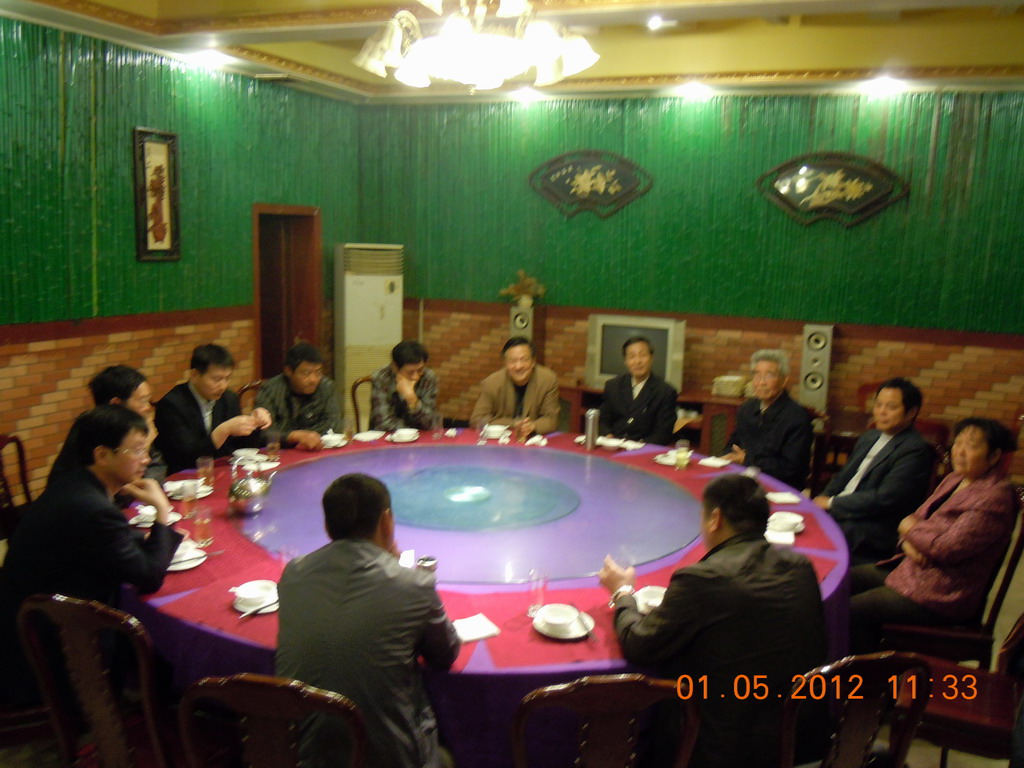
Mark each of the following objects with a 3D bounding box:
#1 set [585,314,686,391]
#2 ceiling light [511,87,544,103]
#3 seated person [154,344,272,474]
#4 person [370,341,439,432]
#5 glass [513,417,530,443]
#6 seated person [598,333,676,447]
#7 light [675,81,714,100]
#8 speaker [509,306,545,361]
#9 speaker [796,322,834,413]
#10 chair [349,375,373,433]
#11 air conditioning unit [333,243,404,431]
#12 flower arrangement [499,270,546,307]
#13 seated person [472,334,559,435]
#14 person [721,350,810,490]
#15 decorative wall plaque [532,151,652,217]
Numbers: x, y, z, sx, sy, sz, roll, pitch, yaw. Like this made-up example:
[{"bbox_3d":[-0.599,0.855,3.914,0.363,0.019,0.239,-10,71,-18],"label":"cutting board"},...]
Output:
[{"bbox_3d":[1.002,-0.262,6.875,0.736,0.542,0.500,5,10,19],"label":"set"},{"bbox_3d":[0.121,-2.266,6.923,0.220,0.080,0.220,5,10,19],"label":"ceiling light"},{"bbox_3d":[-1.445,0.435,4.452,0.780,1.250,0.500,8,11,33],"label":"seated person"},{"bbox_3d":[-0.634,0.360,5.171,0.480,1.210,0.720,-1,10,-18],"label":"person"},{"bbox_3d":[0.047,0.245,4.684,0.070,0.125,0.070,2,9,0],"label":"glass"},{"bbox_3d":[0.588,0.405,4.790,0.500,1.310,0.750,6,10,22],"label":"seated person"},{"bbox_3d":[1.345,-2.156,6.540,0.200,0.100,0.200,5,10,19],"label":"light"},{"bbox_3d":[0.130,-0.313,7.473,0.205,0.650,0.270,5,10,19],"label":"speaker"},{"bbox_3d":[2.244,0.182,6.632,0.194,1.248,0.280,5,10,19],"label":"speaker"},{"bbox_3d":[-0.704,0.430,5.339,0.460,1.000,0.500,-2,10,-19],"label":"chair"},{"bbox_3d":[-1.273,-0.377,7.897,0.515,1.708,0.360,-2,10,-24],"label":"air conditioning unit"},{"bbox_3d":[0.088,-0.791,7.413,0.390,0.311,0.300,2,10,0],"label":"flower arrangement"},{"bbox_3d":[0.009,0.370,4.980,0.540,1.280,0.750,2,10,2],"label":"seated person"},{"bbox_3d":[1.183,0.471,4.608,0.760,1.280,0.500,-6,12,-39],"label":"person"},{"bbox_3d":[0.636,-1.606,7.144,1.022,0.534,0.050,5,10,19],"label":"decorative wall plaque"}]

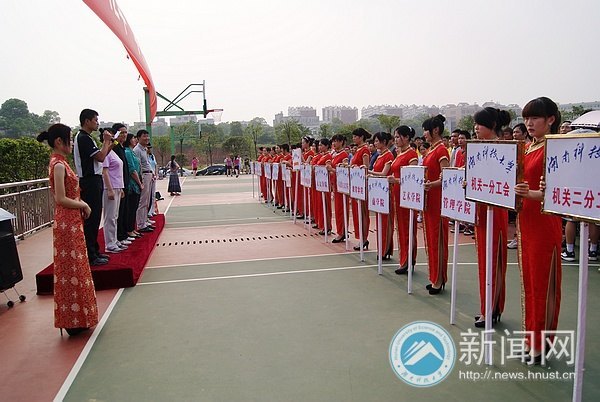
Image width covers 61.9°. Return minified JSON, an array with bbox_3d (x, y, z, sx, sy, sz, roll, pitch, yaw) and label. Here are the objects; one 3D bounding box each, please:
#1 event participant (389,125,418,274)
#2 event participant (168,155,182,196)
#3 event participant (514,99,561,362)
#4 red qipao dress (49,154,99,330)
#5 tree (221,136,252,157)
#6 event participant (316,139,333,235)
[{"bbox_3d":[1.154,-0.009,5.640,0.380,1.650,0.440,-3,5,-18],"label":"event participant"},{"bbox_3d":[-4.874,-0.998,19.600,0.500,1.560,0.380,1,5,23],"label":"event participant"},{"bbox_3d":[1.548,0.200,3.263,0.360,1.720,0.430,-3,5,-15],"label":"event participant"},{"bbox_3d":[-1.792,0.337,3.934,0.370,1.400,0.420,-3,5,-15],"label":"red qipao dress"},{"bbox_3d":[-8.624,-6.383,68.000,3.800,4.700,3.800,-2,5,0],"label":"tree"},{"bbox_3d":[0.445,-0.264,9.100,0.360,1.730,0.440,-4,5,-20],"label":"event participant"}]

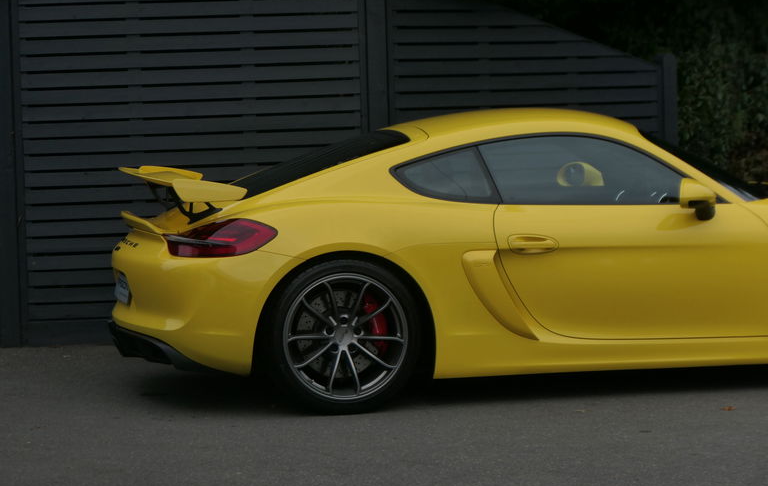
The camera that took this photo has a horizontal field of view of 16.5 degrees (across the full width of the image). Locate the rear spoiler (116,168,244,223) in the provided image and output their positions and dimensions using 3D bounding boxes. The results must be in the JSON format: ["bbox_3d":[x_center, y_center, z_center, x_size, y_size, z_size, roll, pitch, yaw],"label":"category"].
[{"bbox_3d":[-0.942,-0.218,11.905,0.450,0.225,1.360,-2,4,-12],"label":"rear spoiler"}]

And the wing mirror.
[{"bbox_3d":[1.336,-0.192,11.493,0.175,0.185,0.230,-2,4,-12],"label":"wing mirror"}]

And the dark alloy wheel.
[{"bbox_3d":[-0.188,0.388,11.340,0.680,0.680,0.300,-2,4,-12],"label":"dark alloy wheel"}]

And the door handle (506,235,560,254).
[{"bbox_3d":[0.639,0.005,11.360,0.225,0.075,0.050,-2,4,-12],"label":"door handle"}]

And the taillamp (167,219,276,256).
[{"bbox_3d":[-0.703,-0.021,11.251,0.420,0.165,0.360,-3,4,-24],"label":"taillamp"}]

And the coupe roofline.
[{"bbox_3d":[0.595,-0.545,12.205,1.190,0.140,1.120,-2,4,-12],"label":"coupe roofline"}]

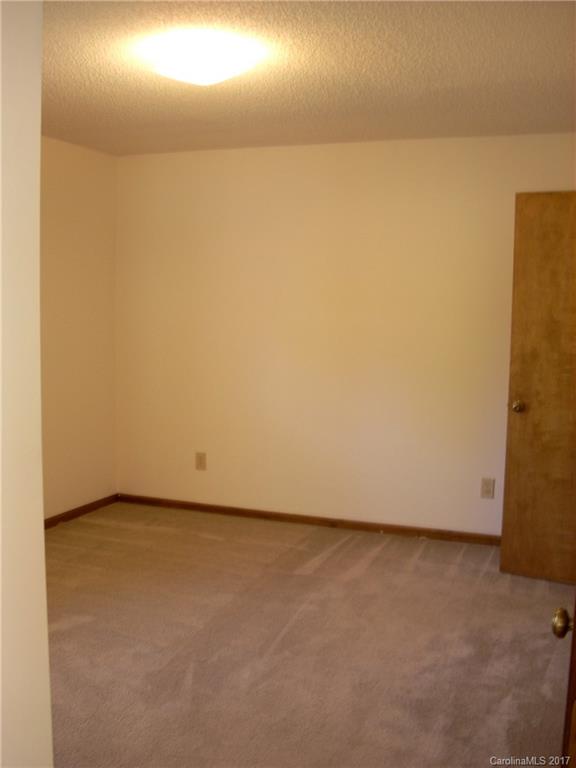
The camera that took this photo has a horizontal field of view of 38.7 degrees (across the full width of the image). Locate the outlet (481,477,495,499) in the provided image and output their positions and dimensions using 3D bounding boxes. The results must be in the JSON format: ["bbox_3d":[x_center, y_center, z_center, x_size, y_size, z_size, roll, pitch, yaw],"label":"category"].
[{"bbox_3d":[1.195,0.627,4.890,0.073,0.117,0.010,3,6,21],"label":"outlet"}]

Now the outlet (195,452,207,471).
[{"bbox_3d":[-0.593,0.530,5.575,0.073,0.117,0.010,3,6,21],"label":"outlet"}]

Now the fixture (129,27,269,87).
[{"bbox_3d":[-0.344,-1.255,3.210,0.460,0.130,0.460,1,6,0],"label":"fixture"}]

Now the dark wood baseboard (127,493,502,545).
[{"bbox_3d":[0.105,0.885,5.335,2.850,0.068,0.016,3,6,21],"label":"dark wood baseboard"}]

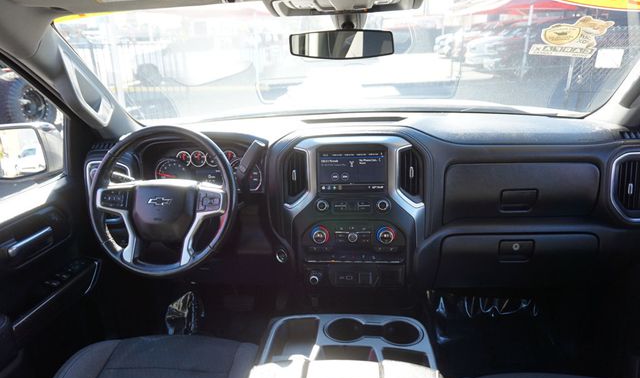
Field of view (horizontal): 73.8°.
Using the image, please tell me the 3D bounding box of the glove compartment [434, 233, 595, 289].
[{"bbox_3d":[0.569,0.194,1.258,0.440,0.175,0.120,-1,16,4],"label":"glove compartment"}]

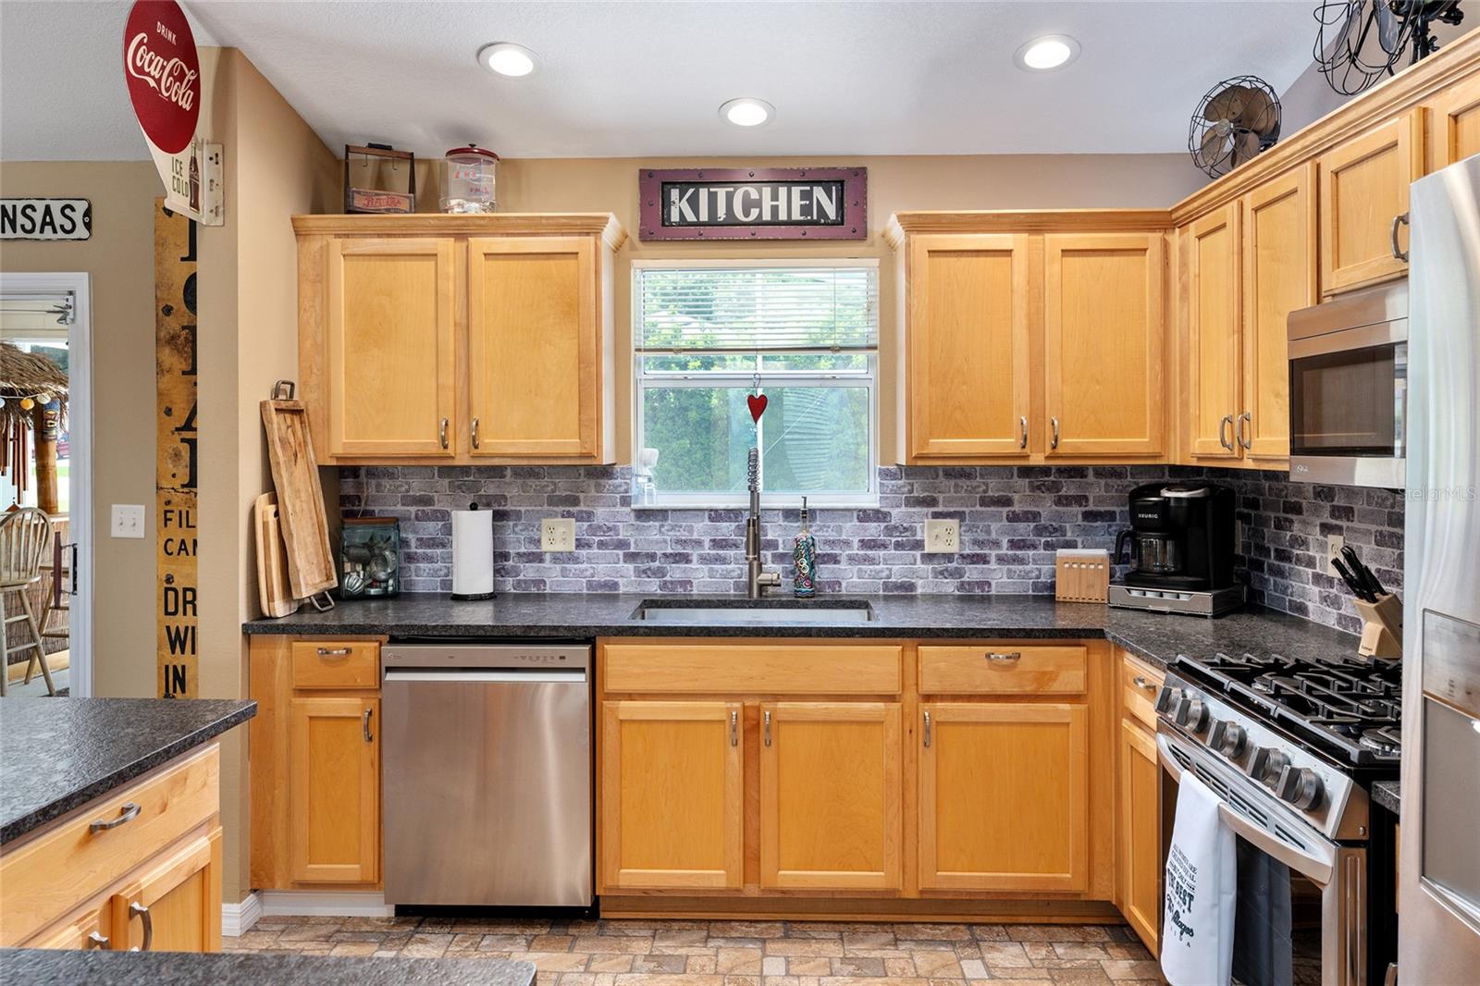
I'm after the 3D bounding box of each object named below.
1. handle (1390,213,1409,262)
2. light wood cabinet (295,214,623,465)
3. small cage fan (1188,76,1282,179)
[{"bbox_3d":[1.311,-0.506,1.960,0.033,0.102,0.016,0,2,2],"label":"handle"},{"bbox_3d":[-0.910,-0.486,3.310,1.010,0.790,0.350,0,2,2],"label":"light wood cabinet"},{"bbox_3d":[1.443,-1.020,2.846,0.220,0.345,0.285,-1,2,-33],"label":"small cage fan"}]

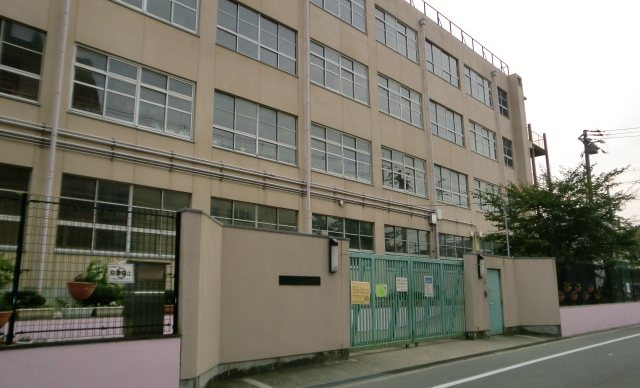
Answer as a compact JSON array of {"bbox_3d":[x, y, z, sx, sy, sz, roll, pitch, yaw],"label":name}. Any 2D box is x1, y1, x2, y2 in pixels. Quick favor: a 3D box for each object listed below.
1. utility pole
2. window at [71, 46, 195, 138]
[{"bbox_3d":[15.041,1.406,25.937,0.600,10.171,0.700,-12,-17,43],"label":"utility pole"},{"bbox_3d":[-5.338,-2.856,14.171,0.150,1.992,3.686,-12,-17,43],"label":"window"}]

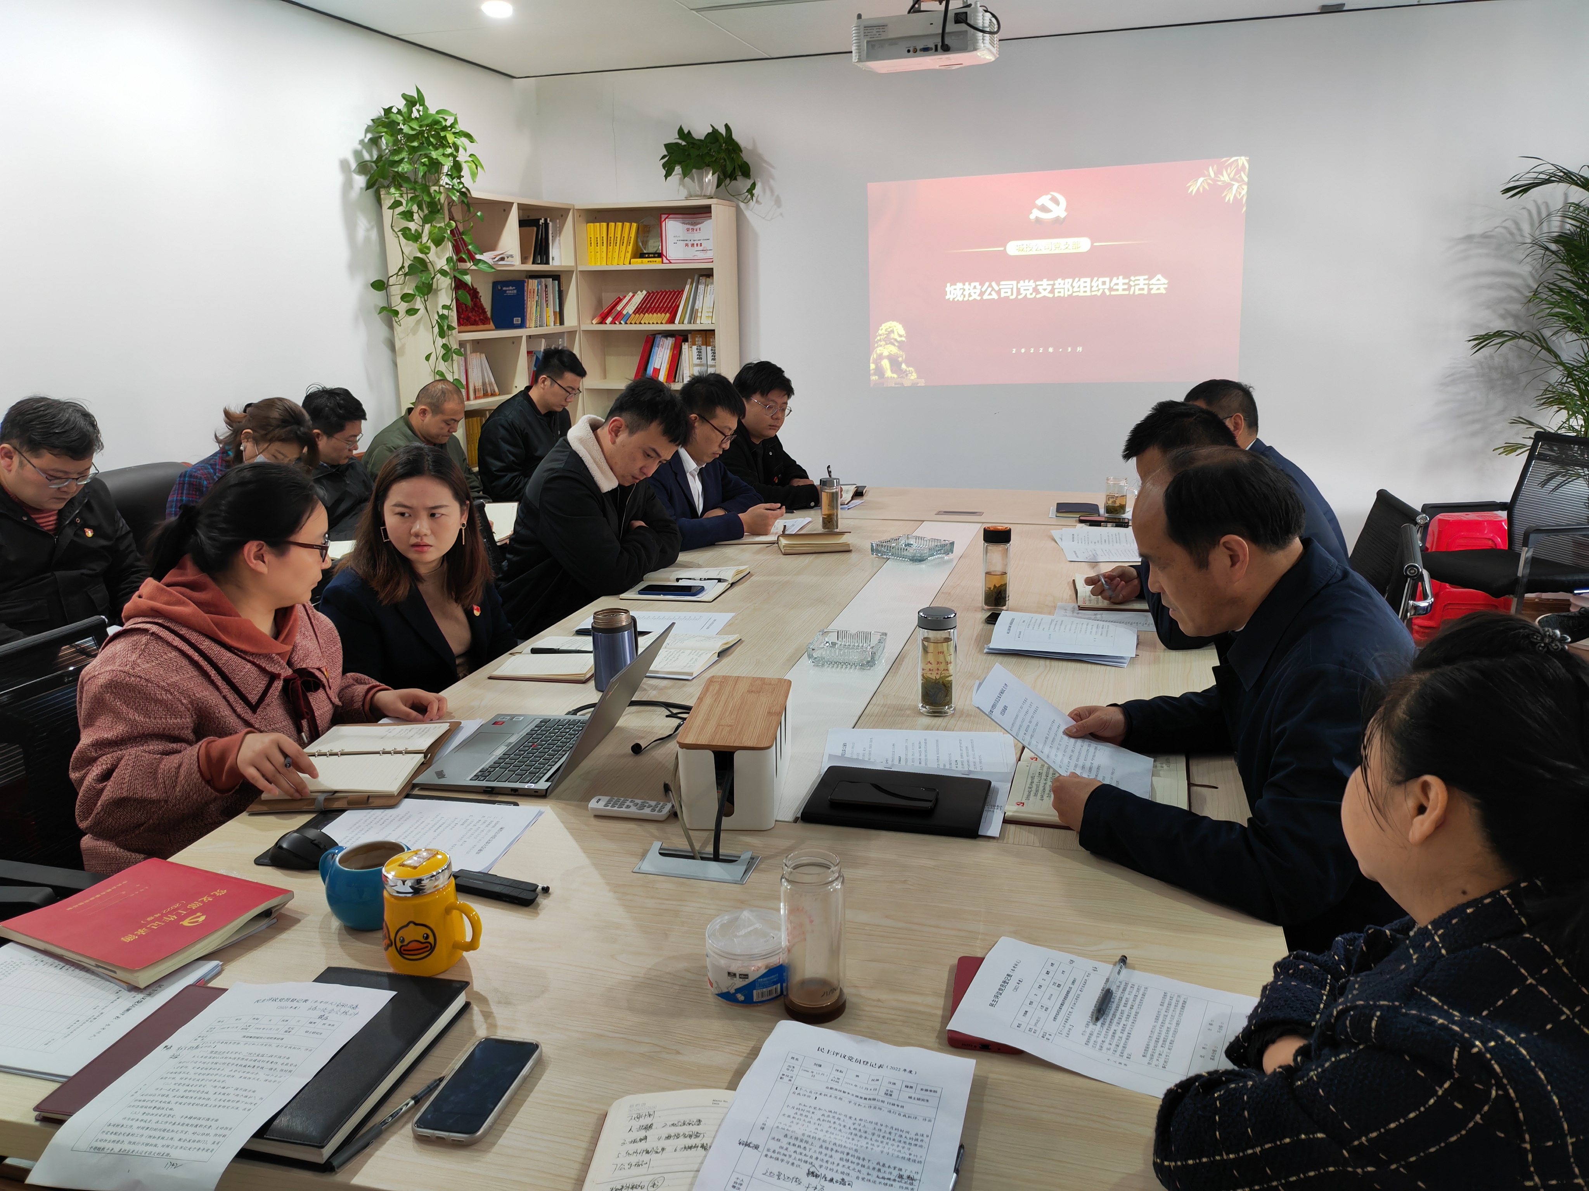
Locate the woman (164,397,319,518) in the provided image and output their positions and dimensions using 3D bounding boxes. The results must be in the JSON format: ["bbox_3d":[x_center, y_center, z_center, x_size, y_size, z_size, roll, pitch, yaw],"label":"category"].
[{"bbox_3d":[-1.649,-0.032,4.081,0.780,1.220,0.520,4,15,22],"label":"woman"}]

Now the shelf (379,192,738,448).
[{"bbox_3d":[-1.073,-0.986,6.346,1.160,2.000,1.411,4,14,20],"label":"shelf"}]

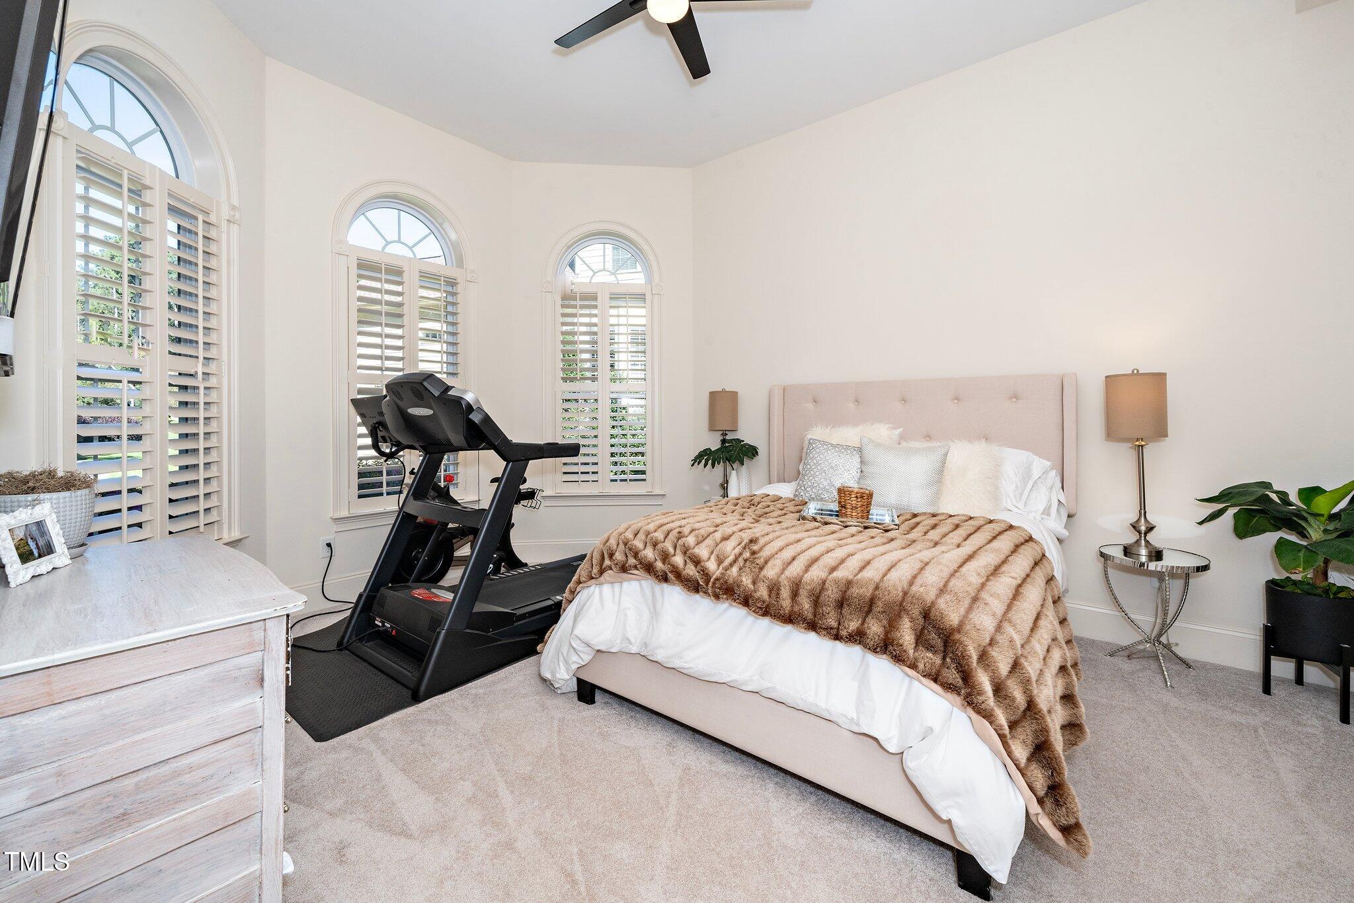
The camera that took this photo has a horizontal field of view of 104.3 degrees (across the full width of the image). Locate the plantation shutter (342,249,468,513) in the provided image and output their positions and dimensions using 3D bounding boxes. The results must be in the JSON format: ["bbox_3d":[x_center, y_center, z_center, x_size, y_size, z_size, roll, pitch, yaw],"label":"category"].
[{"bbox_3d":[-1.820,-0.459,3.627,0.070,1.675,0.832,2,3,39],"label":"plantation shutter"}]

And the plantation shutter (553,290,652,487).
[{"bbox_3d":[-0.616,-0.535,4.432,0.813,1.746,0.070,0,3,-3],"label":"plantation shutter"}]

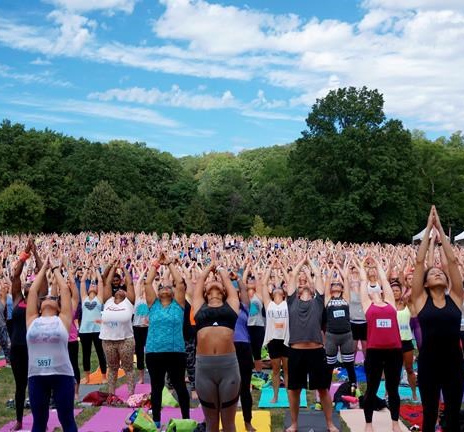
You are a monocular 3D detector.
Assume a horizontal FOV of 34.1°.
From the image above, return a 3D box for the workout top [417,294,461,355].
[{"bbox_3d":[1.520,0.795,5.550,0.330,0.480,0.250,-1,-16,6],"label":"workout top"}]

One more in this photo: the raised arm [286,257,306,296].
[{"bbox_3d":[0.690,0.647,8.100,0.180,0.500,0.200,12,-27,5],"label":"raised arm"}]

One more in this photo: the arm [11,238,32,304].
[{"bbox_3d":[-2.237,0.590,8.050,0.140,0.680,0.170,6,-16,0],"label":"arm"}]

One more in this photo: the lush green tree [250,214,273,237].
[{"bbox_3d":[3.198,1.739,85.000,2.500,4.000,2.500,0,-5,3],"label":"lush green tree"}]

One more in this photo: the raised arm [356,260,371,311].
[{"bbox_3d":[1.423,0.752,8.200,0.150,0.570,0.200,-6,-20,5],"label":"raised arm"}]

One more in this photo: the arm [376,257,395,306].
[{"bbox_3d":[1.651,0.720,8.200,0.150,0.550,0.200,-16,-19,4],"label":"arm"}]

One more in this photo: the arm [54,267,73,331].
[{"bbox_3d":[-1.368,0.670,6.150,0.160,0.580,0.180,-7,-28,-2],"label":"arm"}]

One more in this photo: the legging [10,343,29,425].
[{"bbox_3d":[-2.173,1.780,8.050,0.360,0.840,0.270,0,-6,-3],"label":"legging"}]

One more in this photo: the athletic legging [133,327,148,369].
[{"bbox_3d":[-1.421,2.100,12.100,0.320,0.740,0.270,0,-3,5],"label":"athletic legging"}]

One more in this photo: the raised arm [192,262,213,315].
[{"bbox_3d":[-0.257,0.632,6.600,0.190,0.450,0.200,0,-5,3],"label":"raised arm"}]

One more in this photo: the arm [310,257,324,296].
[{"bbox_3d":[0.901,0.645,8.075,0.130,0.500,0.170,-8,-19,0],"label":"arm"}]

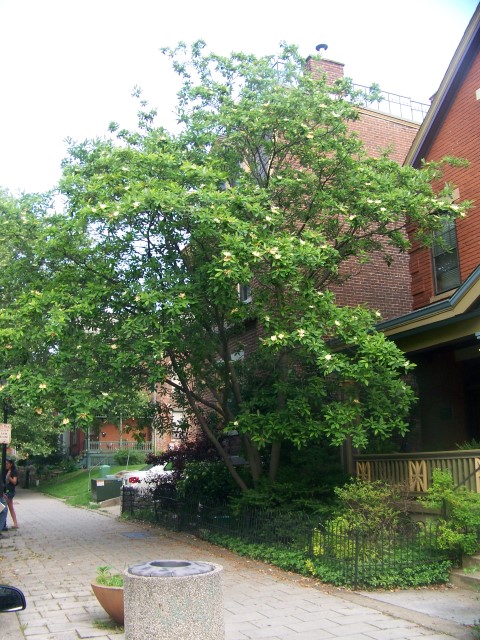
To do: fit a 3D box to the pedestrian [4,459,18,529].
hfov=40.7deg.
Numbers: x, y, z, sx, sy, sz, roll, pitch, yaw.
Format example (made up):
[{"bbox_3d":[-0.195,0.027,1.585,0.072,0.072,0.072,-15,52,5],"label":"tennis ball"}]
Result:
[{"bbox_3d":[-5.464,4.140,15.522,0.400,1.600,0.450,2,-13,-11],"label":"pedestrian"}]

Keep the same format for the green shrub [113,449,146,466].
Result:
[{"bbox_3d":[-7.615,9.562,45.000,2.300,1.250,1.900,5,-14,-24],"label":"green shrub"}]

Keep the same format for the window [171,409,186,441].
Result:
[{"bbox_3d":[-4.372,7.450,46.000,1.100,2.150,0.180,5,-14,-24],"label":"window"}]

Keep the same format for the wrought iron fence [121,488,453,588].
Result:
[{"bbox_3d":[-0.400,4.156,13.631,1.350,0.960,12.100,5,-14,-24],"label":"wrought iron fence"}]

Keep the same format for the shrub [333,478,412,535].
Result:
[{"bbox_3d":[2.007,2.953,9.800,1.100,1.100,1.150,-1,-13,0],"label":"shrub"}]

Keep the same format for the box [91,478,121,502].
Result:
[{"bbox_3d":[-4.950,6.382,24.163,0.910,0.840,0.900,5,-14,-24],"label":"box"}]

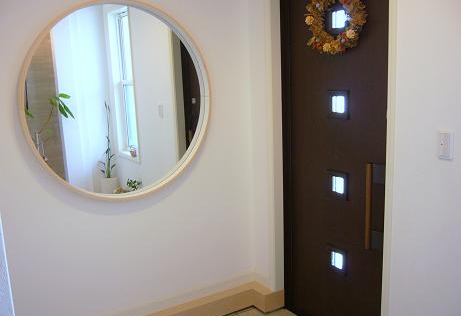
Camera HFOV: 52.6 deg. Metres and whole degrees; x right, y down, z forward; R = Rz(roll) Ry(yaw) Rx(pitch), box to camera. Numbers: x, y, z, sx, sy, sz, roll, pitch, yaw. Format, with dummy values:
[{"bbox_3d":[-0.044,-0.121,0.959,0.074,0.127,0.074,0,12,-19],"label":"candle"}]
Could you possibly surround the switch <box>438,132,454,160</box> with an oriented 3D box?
[{"bbox_3d":[0.886,-0.051,1.910,0.015,0.120,0.071,-9,12,-31],"label":"switch"}]

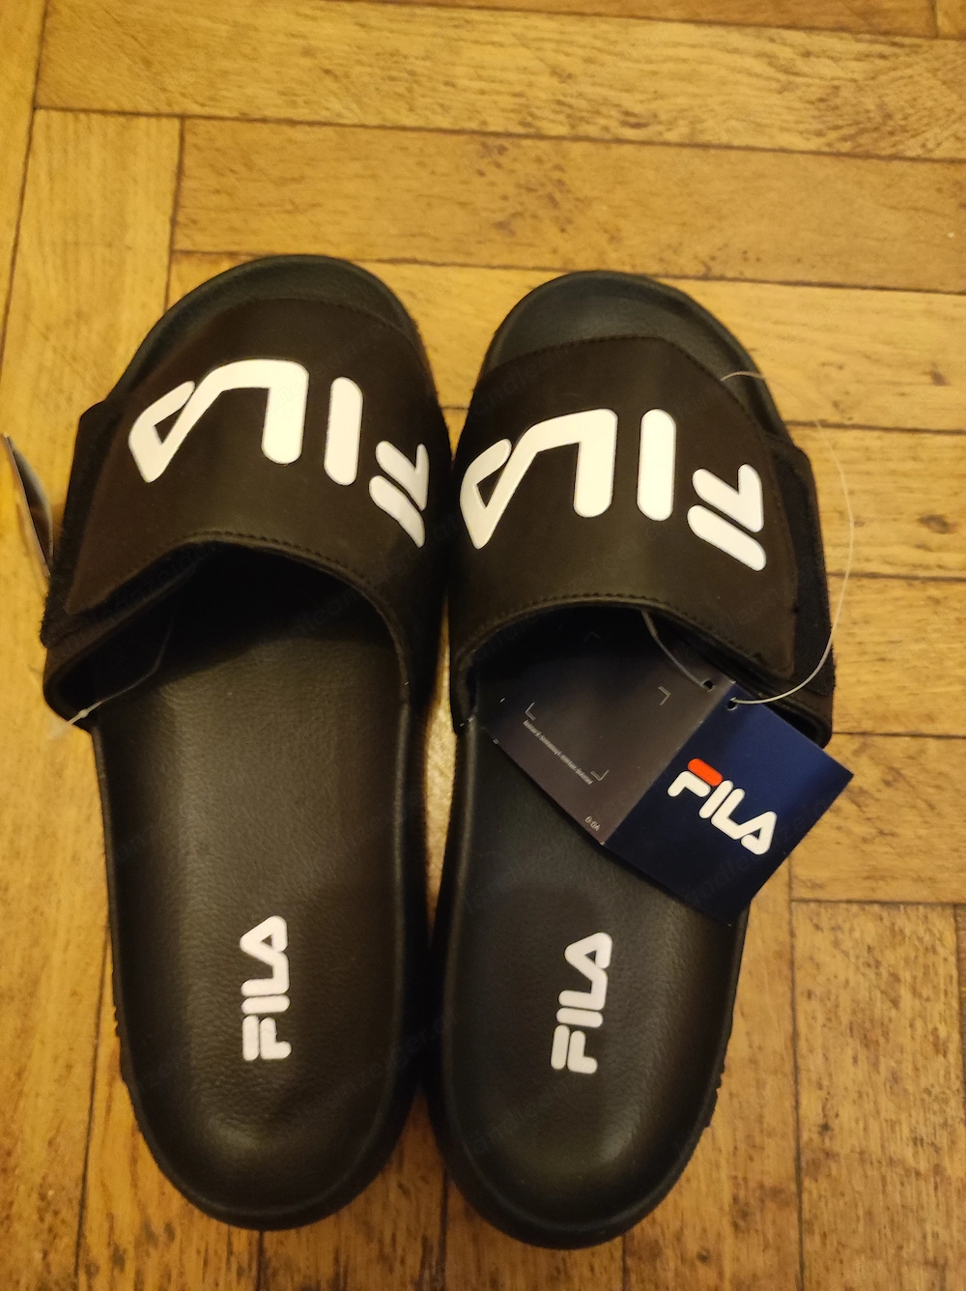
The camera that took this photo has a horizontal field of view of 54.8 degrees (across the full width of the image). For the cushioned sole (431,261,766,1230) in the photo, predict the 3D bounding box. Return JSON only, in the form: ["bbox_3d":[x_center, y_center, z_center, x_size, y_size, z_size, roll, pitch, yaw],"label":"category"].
[{"bbox_3d":[0.040,0.027,0.278,0.102,0.038,0.285,5,80,-2],"label":"cushioned sole"}]

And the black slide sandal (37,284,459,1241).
[{"bbox_3d":[-0.062,0.017,0.247,0.108,0.082,0.279,-1,80,-2],"label":"black slide sandal"}]

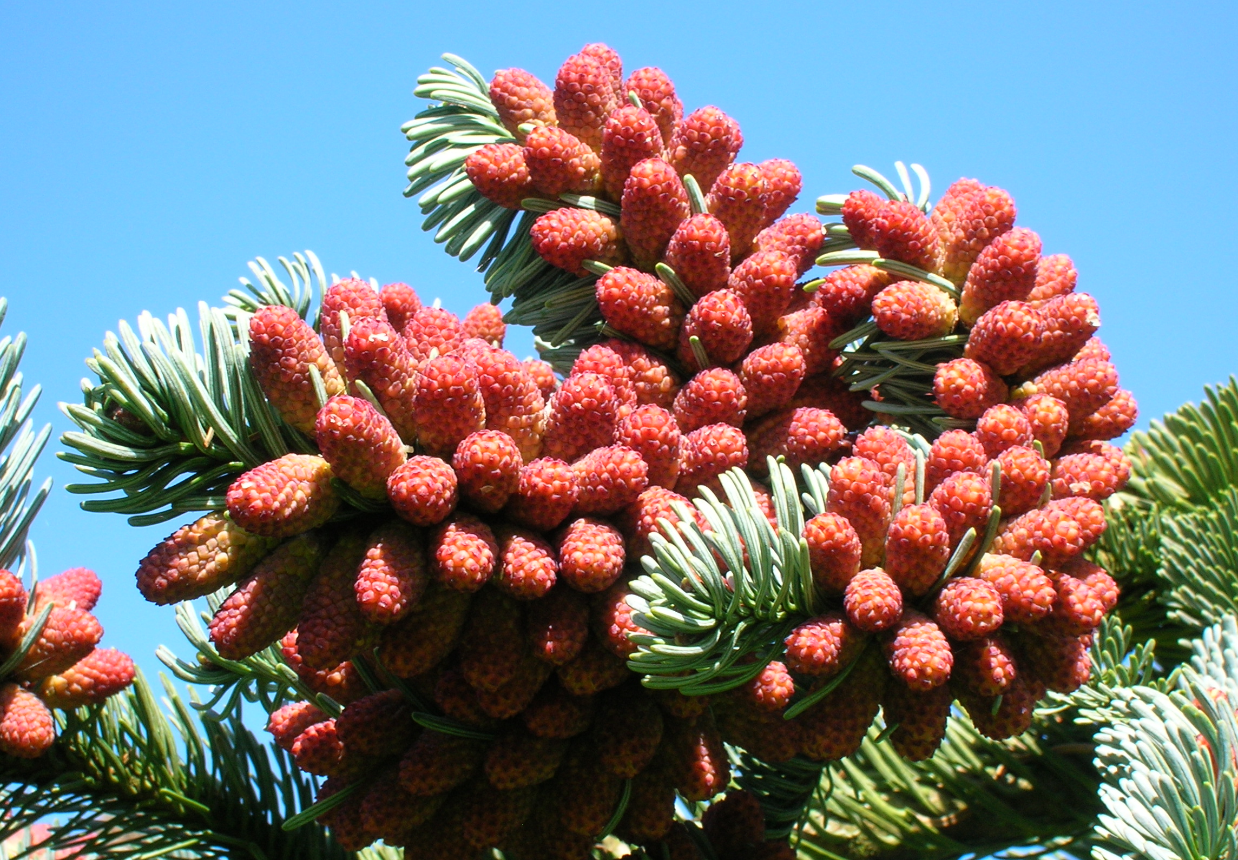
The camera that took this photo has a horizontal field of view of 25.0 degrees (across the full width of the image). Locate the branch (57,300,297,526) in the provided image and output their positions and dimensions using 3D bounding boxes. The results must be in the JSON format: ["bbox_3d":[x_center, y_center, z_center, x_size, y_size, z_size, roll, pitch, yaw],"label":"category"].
[{"bbox_3d":[-0.076,-0.003,0.480,0.040,0.038,0.037,7,-18,-24],"label":"branch"}]

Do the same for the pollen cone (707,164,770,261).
[{"bbox_3d":[0.021,-0.038,0.490,0.011,0.011,0.018,6,-58,-4],"label":"pollen cone"}]

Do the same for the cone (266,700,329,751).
[{"bbox_3d":[-0.048,0.045,0.430,0.012,0.007,0.007,-22,0,-17],"label":"cone"}]

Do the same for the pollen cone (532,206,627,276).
[{"bbox_3d":[-0.006,-0.033,0.485,0.018,0.011,0.011,14,-6,-25],"label":"pollen cone"}]

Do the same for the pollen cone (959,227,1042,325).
[{"bbox_3d":[0.054,-0.022,0.400,0.009,0.016,0.009,37,25,0],"label":"pollen cone"}]

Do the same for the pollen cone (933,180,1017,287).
[{"bbox_3d":[0.061,-0.033,0.475,0.010,0.020,0.010,29,22,4],"label":"pollen cone"}]

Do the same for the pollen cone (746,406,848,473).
[{"bbox_3d":[0.030,0.002,0.468,0.019,0.010,0.010,-17,-2,35],"label":"pollen cone"}]

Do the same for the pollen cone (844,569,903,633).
[{"bbox_3d":[0.037,0.025,0.406,0.009,0.009,0.016,-14,5,0],"label":"pollen cone"}]

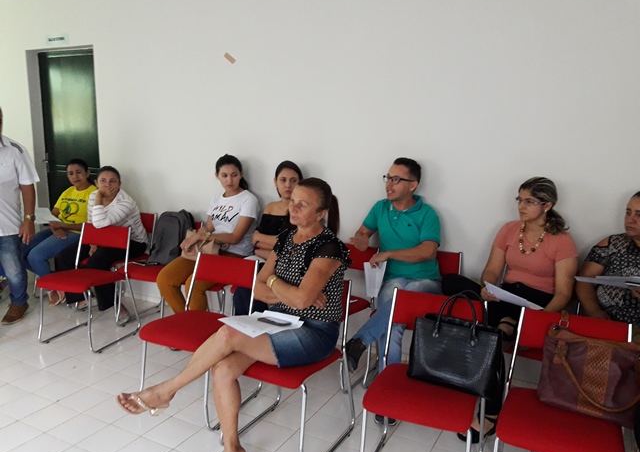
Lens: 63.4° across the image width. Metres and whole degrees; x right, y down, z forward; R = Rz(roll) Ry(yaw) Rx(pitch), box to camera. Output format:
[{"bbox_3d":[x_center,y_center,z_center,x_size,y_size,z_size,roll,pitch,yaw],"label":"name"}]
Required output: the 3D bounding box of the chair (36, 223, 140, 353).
[{"bbox_3d":[-1.613,0.401,3.623,0.449,0.777,0.497,5,11,18],"label":"chair"}]

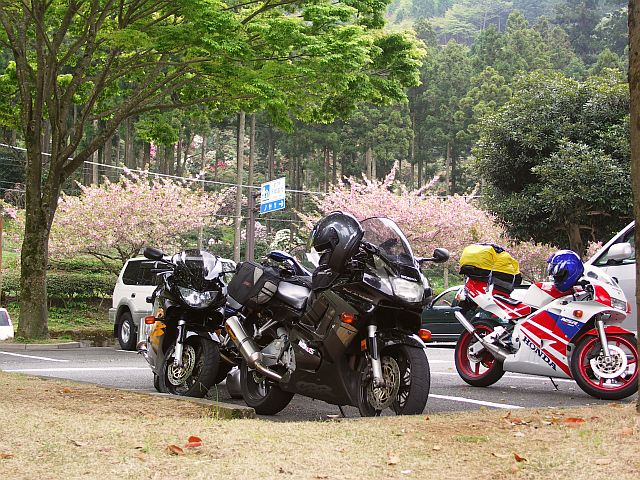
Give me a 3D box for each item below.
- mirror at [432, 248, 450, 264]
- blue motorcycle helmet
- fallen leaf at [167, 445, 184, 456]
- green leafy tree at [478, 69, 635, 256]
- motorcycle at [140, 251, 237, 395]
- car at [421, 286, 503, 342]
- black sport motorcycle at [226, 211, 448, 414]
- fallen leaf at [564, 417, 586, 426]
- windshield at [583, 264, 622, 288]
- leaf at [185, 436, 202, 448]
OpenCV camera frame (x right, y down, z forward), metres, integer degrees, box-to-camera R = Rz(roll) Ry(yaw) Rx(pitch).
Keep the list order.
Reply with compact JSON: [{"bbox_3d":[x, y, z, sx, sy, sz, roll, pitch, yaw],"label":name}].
[{"bbox_3d":[0.723,0.095,6.050,0.150,0.090,0.070,4,-6,-40],"label":"mirror"},{"bbox_3d":[2.028,0.260,8.400,0.340,0.280,0.260,-34,0,-27],"label":"blue motorcycle helmet"},{"bbox_3d":[-0.566,0.824,3.980,0.068,0.033,0.055,1,-4,0],"label":"fallen leaf"},{"bbox_3d":[7.999,-1.282,33.000,6.200,8.400,6.000,1,-4,0],"label":"green leafy tree"},{"bbox_3d":[-1.050,0.684,8.050,0.720,1.160,2.060,2,-4,-13],"label":"motorcycle"},{"bbox_3d":[3.350,1.722,23.200,4.400,1.420,1.700,2,-5,-22],"label":"car"},{"bbox_3d":[0.070,0.519,6.280,0.740,1.250,2.060,3,-5,-31],"label":"black sport motorcycle"},{"bbox_3d":[1.281,0.910,5.100,0.100,0.035,0.070,1,-4,0],"label":"fallen leaf"},{"bbox_3d":[2.320,0.300,8.350,0.300,0.210,0.270,4,-6,-42],"label":"windshield"},{"bbox_3d":[-0.516,0.826,4.150,0.075,0.045,0.055,1,-4,0],"label":"leaf"}]

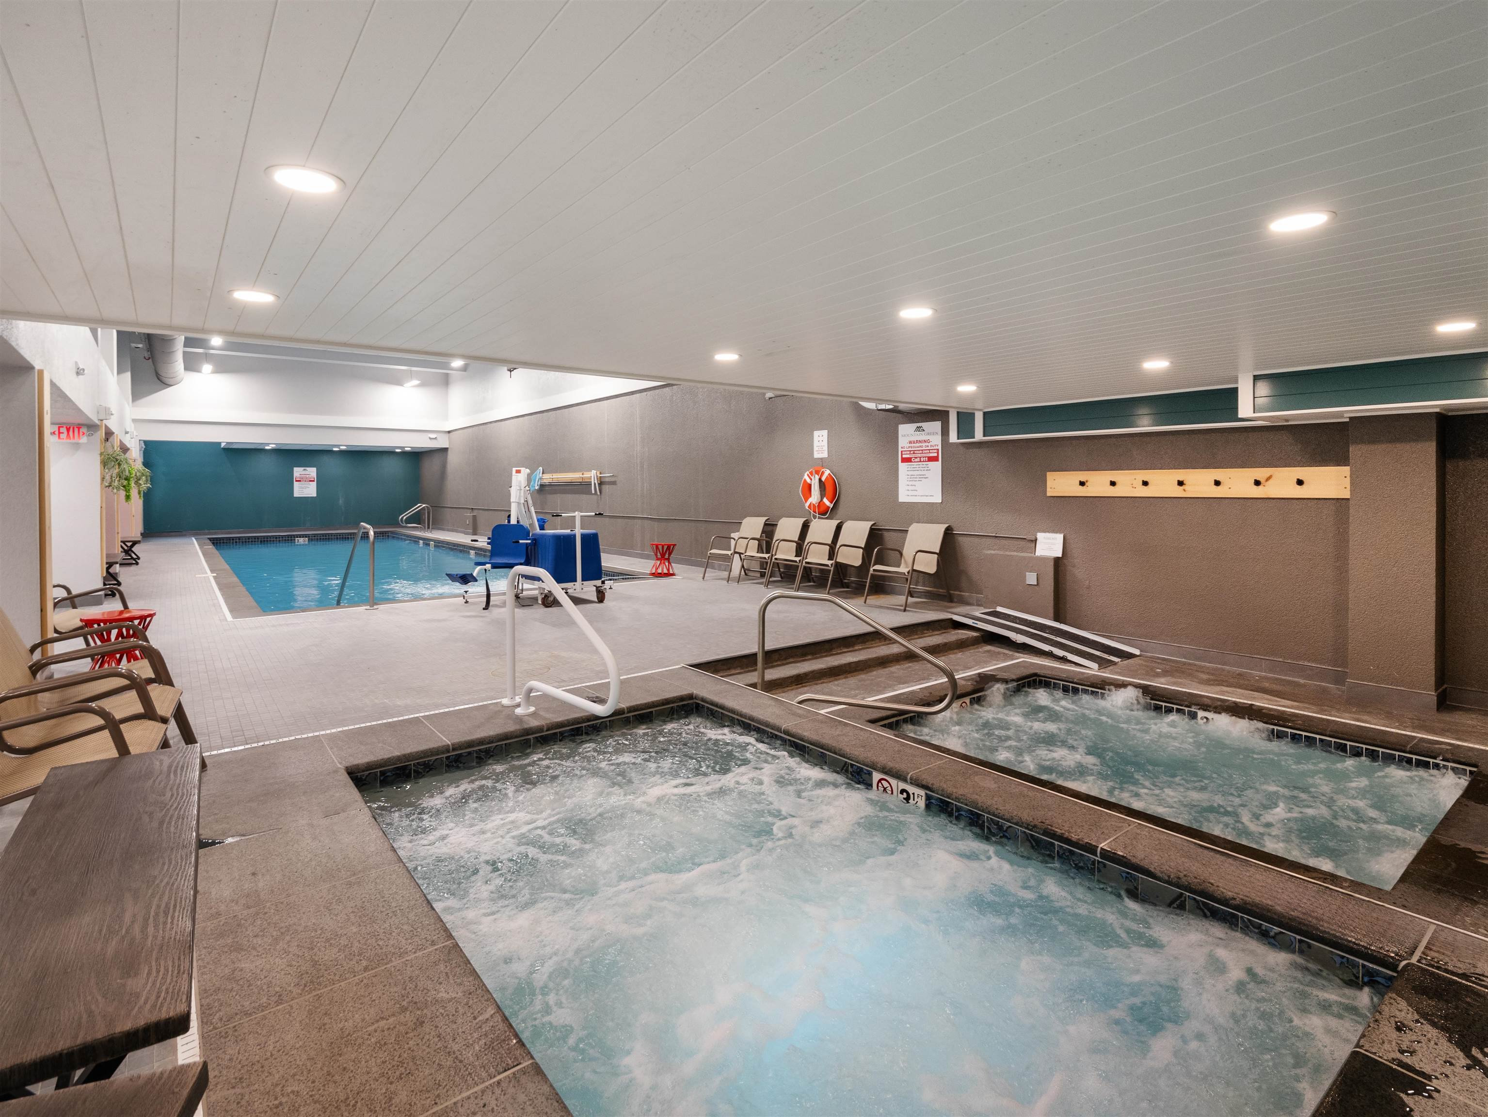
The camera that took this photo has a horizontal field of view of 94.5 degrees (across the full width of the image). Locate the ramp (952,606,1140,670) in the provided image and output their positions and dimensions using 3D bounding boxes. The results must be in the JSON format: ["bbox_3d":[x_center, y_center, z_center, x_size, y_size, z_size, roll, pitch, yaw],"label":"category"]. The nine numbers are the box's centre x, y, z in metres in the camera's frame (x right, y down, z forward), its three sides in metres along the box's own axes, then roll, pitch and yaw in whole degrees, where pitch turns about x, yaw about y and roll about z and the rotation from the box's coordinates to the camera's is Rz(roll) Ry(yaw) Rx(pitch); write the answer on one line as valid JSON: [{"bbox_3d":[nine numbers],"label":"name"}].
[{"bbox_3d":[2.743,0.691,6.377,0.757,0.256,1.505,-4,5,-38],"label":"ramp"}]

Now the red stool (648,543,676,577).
[{"bbox_3d":[-1.193,0.013,10.083,0.384,0.486,0.384,0,4,0],"label":"red stool"}]

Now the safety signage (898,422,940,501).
[{"bbox_3d":[2.013,-1.092,7.861,0.020,0.914,0.599,-4,6,-40],"label":"safety signage"}]

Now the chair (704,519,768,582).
[{"bbox_3d":[-0.095,-0.141,9.669,0.778,0.860,0.578,-4,6,-40],"label":"chair"}]

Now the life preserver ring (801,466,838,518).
[{"bbox_3d":[0.989,-0.883,9.008,0.113,0.624,0.624,-4,6,-40],"label":"life preserver ring"}]

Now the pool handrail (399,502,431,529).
[{"bbox_3d":[-9.616,-1.129,19.962,0.819,0.880,0.532,-4,6,-40],"label":"pool handrail"}]

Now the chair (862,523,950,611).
[{"bbox_3d":[1.786,0.061,7.553,0.778,0.860,0.578,-4,6,-40],"label":"chair"}]

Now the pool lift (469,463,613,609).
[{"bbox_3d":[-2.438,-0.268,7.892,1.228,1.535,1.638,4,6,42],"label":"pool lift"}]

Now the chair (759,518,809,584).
[{"bbox_3d":[0.394,-0.102,9.242,0.778,0.860,0.578,-4,6,-40],"label":"chair"}]

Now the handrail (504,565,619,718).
[{"bbox_3d":[-1.048,0.498,3.755,0.102,0.839,1.146,-4,6,-41],"label":"handrail"}]

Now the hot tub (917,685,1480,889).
[{"bbox_3d":[2.365,1.352,4.002,1.873,0.594,2.385,-4,5,-38],"label":"hot tub"}]

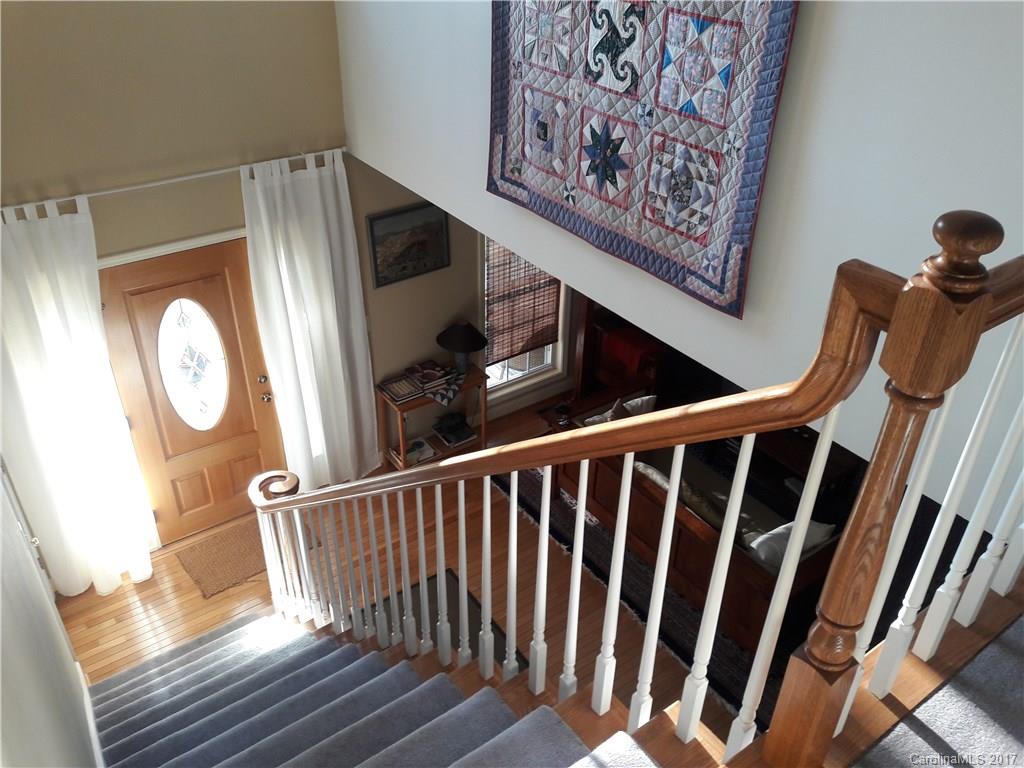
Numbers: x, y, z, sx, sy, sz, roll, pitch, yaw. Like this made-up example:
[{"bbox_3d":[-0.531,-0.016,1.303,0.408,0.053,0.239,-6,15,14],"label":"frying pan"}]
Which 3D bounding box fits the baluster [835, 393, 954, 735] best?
[{"bbox_3d":[0.584,0.290,1.293,0.033,0.800,0.033,-21,38,-30],"label":"baluster"}]

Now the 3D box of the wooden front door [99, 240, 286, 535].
[{"bbox_3d":[-1.983,0.102,5.313,0.921,2.030,0.050,-21,38,-30],"label":"wooden front door"}]

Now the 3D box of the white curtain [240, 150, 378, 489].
[{"bbox_3d":[-1.303,-0.279,5.483,0.770,2.440,0.130,-21,38,-30],"label":"white curtain"}]

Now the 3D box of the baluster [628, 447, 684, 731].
[{"bbox_3d":[0.292,0.468,1.674,0.033,0.866,0.033,-21,39,-30],"label":"baluster"}]

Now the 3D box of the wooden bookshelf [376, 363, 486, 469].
[{"bbox_3d":[-0.580,0.292,6.354,0.776,0.704,0.300,-21,39,-30],"label":"wooden bookshelf"}]

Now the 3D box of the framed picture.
[{"bbox_3d":[-0.682,-0.963,5.680,0.620,0.525,0.030,-21,39,-30],"label":"framed picture"}]

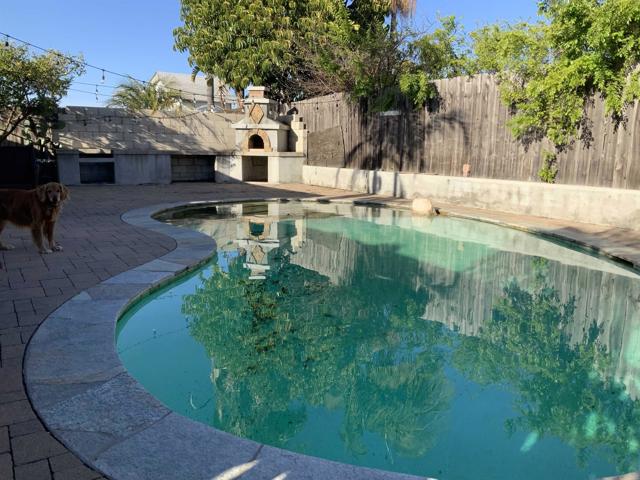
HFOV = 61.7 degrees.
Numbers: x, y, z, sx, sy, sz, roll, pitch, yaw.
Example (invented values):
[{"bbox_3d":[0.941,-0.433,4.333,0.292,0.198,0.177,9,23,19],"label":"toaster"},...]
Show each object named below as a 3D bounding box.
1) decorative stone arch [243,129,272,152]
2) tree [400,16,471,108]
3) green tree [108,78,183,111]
[{"bbox_3d":[-1.609,-2.561,13.800,0.820,0.620,0.140,4,10,17],"label":"decorative stone arch"},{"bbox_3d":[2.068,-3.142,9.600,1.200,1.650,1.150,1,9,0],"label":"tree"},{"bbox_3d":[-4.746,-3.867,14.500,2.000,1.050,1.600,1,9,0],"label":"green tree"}]

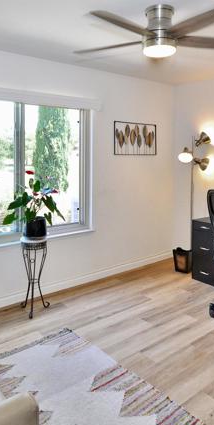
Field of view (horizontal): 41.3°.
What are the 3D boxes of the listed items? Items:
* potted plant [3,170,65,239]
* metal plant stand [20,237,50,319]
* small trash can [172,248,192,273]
[{"bbox_3d":[-0.635,-0.075,2.500,0.500,0.600,0.450,-6,10,-35],"label":"potted plant"},{"bbox_3d":[-0.660,0.560,2.550,0.270,0.660,0.270,-6,10,-35],"label":"metal plant stand"},{"bbox_3d":[0.945,0.590,3.500,0.240,0.270,0.240,8,11,44],"label":"small trash can"}]

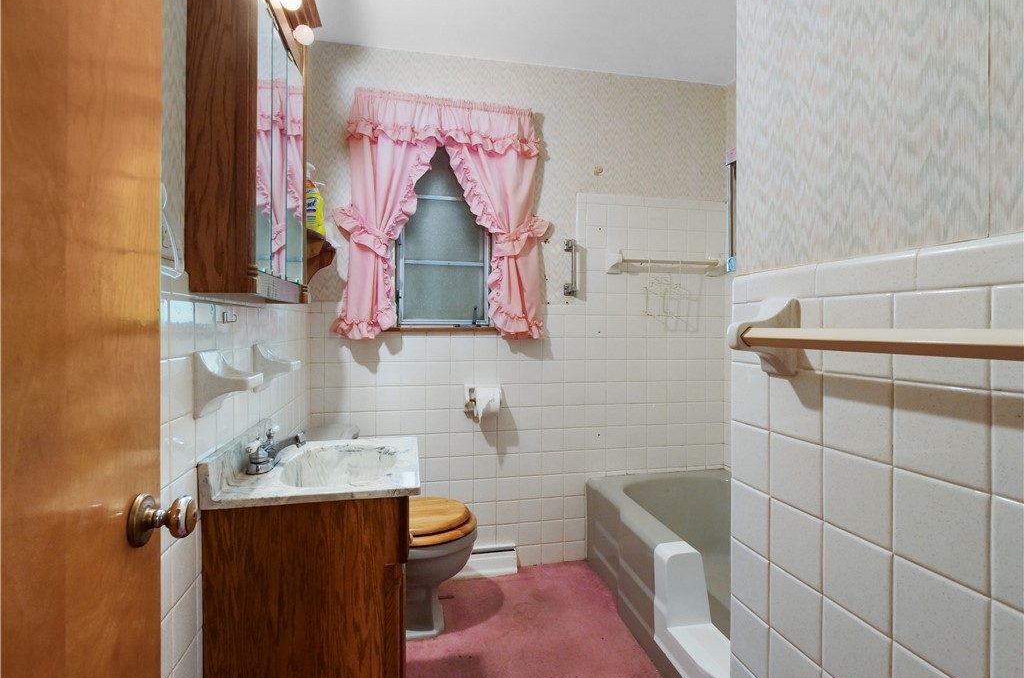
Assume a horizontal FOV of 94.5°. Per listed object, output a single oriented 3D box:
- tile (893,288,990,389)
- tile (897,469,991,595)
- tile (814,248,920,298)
[{"bbox_3d":[0.495,-0.001,0.545,0.010,0.107,0.104,0,1,-12],"label":"tile"},{"bbox_3d":[0.495,0.216,0.546,0.010,0.107,0.104,0,1,-12],"label":"tile"},{"bbox_3d":[0.478,-0.085,0.643,0.011,0.050,0.148,0,1,-12],"label":"tile"}]

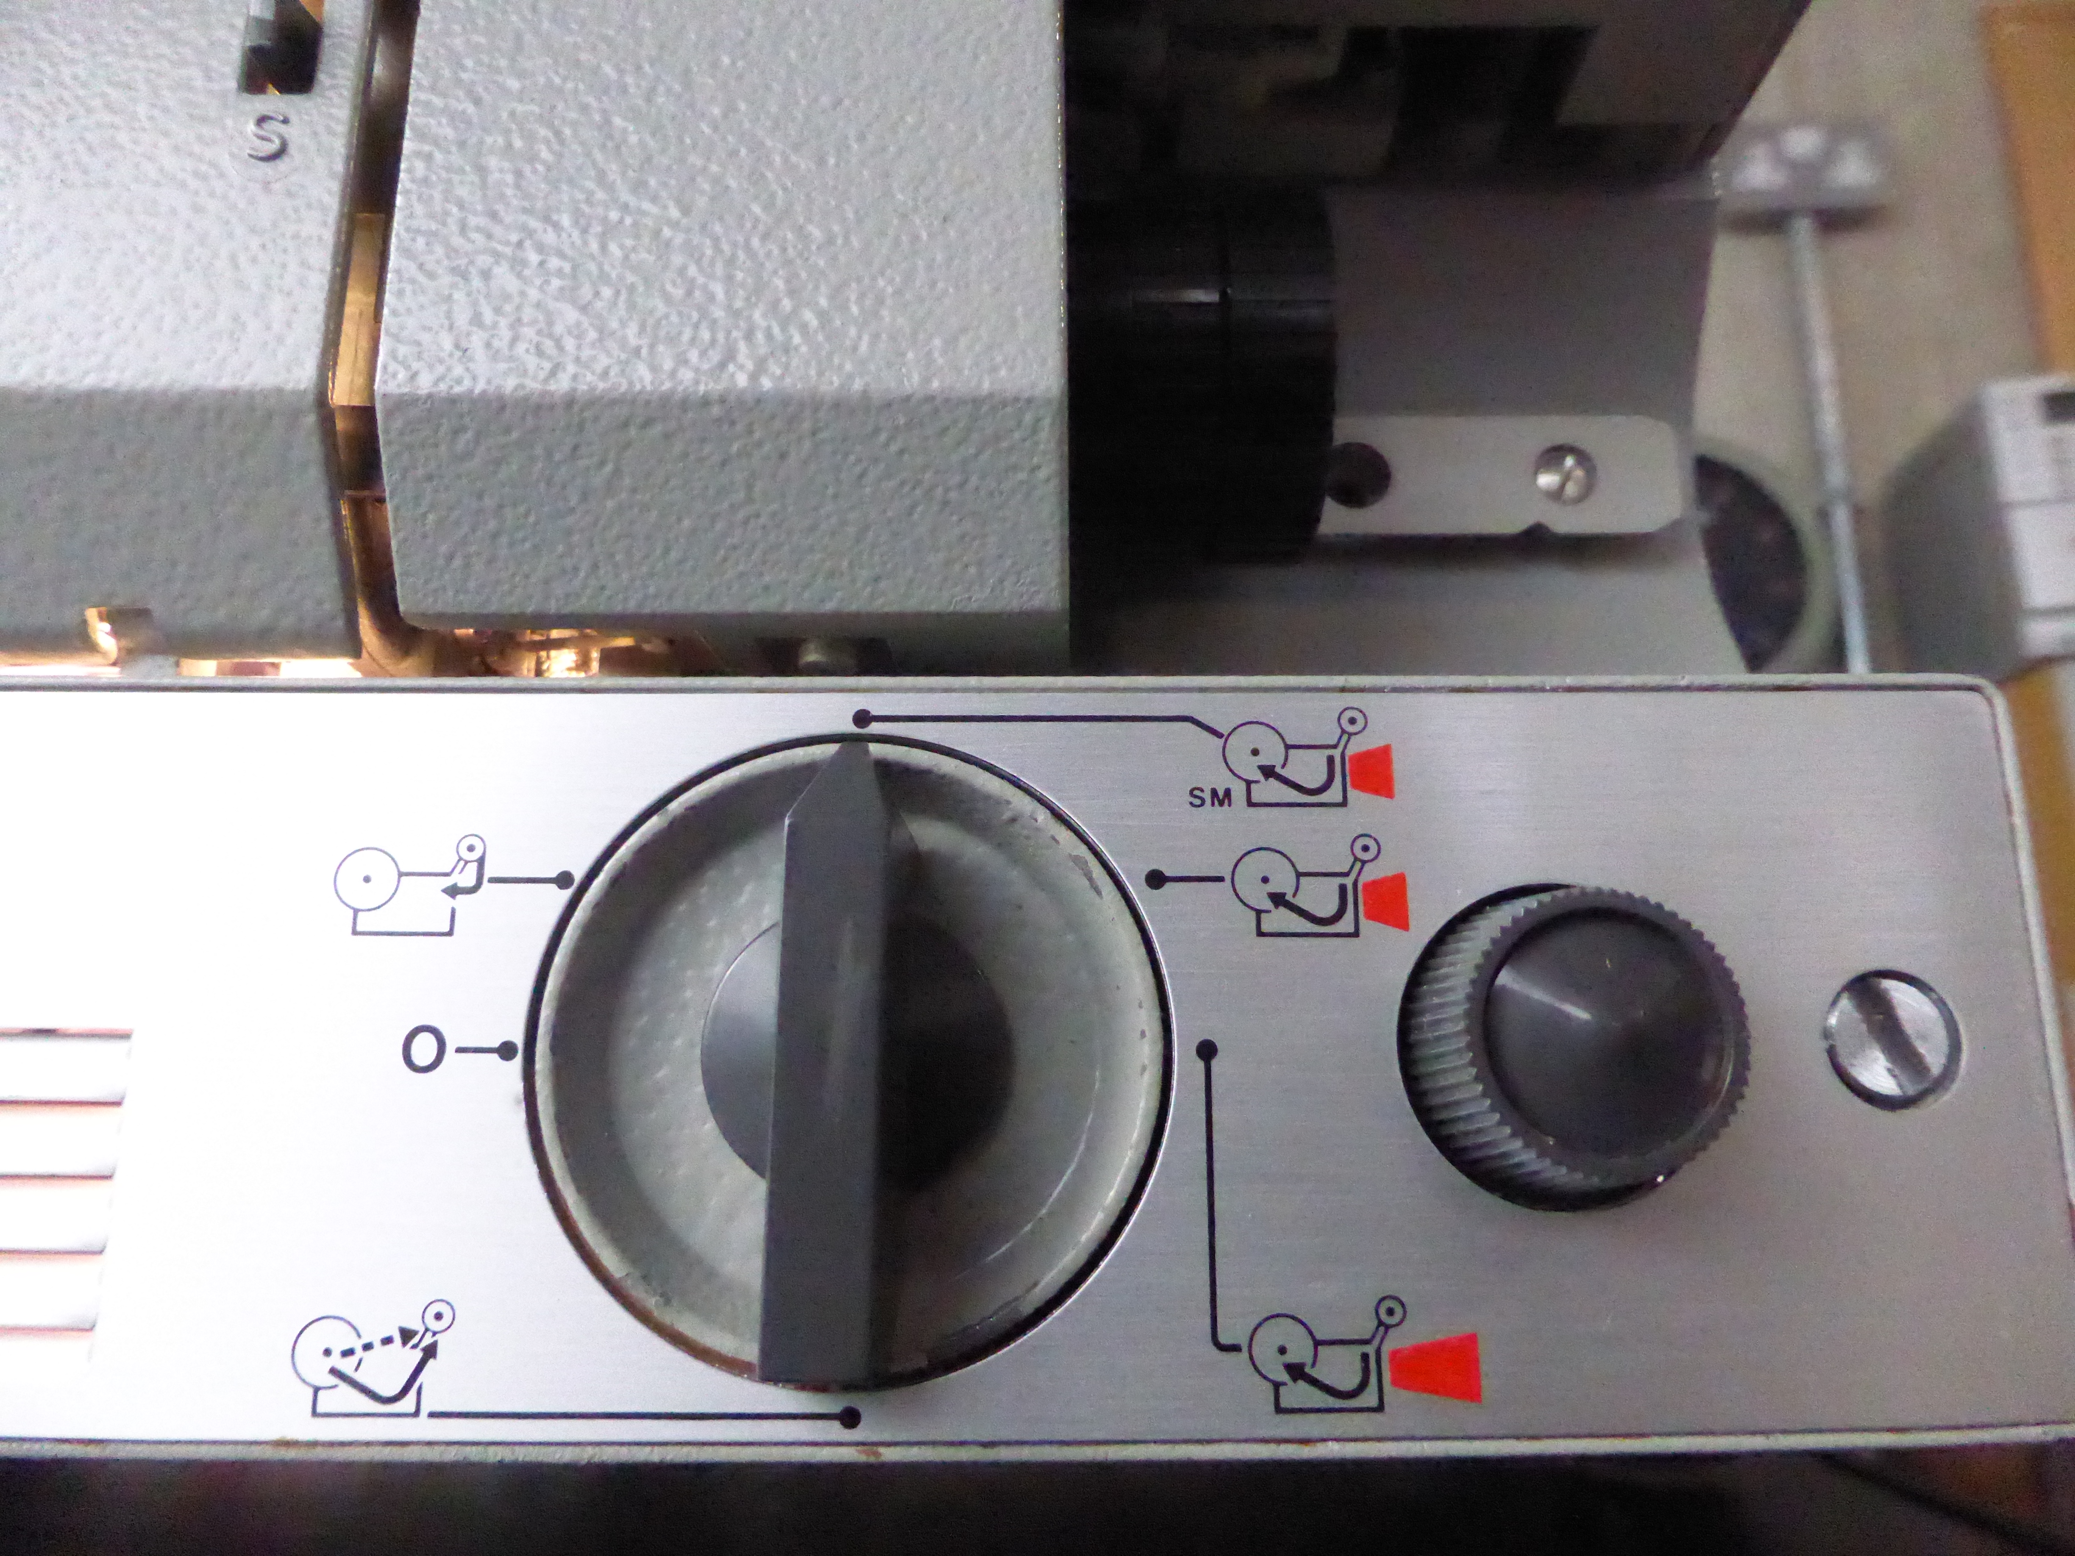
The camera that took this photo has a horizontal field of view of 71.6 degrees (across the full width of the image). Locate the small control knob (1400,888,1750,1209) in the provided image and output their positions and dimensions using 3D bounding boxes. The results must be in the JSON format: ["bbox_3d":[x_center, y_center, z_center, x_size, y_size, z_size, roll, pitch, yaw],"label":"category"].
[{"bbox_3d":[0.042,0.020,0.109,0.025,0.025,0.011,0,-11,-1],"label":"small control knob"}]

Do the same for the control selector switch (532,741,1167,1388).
[{"bbox_3d":[-0.015,0.021,0.107,0.050,0.050,0.019,0,-11,-1],"label":"control selector switch"}]

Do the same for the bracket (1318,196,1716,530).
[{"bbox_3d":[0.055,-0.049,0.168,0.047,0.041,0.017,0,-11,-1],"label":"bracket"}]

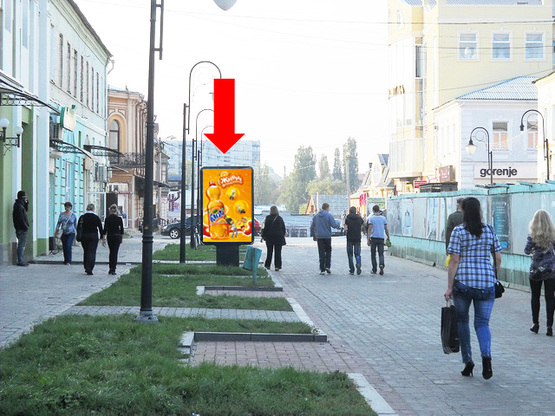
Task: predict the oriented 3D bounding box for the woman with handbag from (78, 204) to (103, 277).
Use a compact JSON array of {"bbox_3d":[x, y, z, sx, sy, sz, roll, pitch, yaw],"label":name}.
[{"bbox_3d":[-4.395,0.746,34.000,0.580,1.690,0.400,0,0,-3],"label":"woman with handbag"}]

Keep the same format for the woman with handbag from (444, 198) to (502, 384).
[{"bbox_3d":[1.857,0.760,13.650,0.540,1.710,0.450,0,0,-3],"label":"woman with handbag"}]

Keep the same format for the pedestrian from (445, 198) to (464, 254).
[{"bbox_3d":[3.418,0.721,26.800,0.560,1.790,0.400,0,0,0],"label":"pedestrian"}]

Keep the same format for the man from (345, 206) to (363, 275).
[{"bbox_3d":[1.940,0.828,36.200,0.480,1.730,0.420,0,0,0],"label":"man"}]

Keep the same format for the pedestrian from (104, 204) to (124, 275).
[{"bbox_3d":[-3.966,0.771,35.100,0.500,1.710,0.400,0,0,3],"label":"pedestrian"}]

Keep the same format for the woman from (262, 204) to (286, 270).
[{"bbox_3d":[-0.090,0.793,37.200,0.580,1.689,0.400,0,0,-3],"label":"woman"}]

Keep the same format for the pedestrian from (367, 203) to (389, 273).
[{"bbox_3d":[2.525,0.806,35.800,0.550,1.737,0.430,0,0,-3],"label":"pedestrian"}]

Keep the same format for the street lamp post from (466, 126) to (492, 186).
[{"bbox_3d":[10.146,-1.093,72.000,1.500,5.850,0.450,0,0,0],"label":"street lamp post"}]

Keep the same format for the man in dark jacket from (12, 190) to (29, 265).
[{"bbox_3d":[-6.282,0.512,35.400,0.400,1.848,0.500,0,0,0],"label":"man in dark jacket"}]

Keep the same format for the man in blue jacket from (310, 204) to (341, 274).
[{"bbox_3d":[1.184,0.766,35.600,0.660,1.774,0.450,0,0,2],"label":"man in blue jacket"}]

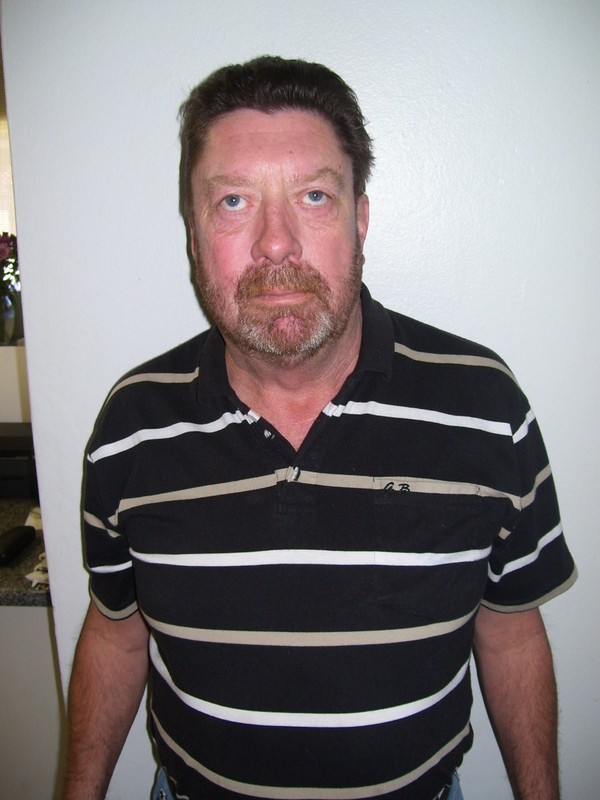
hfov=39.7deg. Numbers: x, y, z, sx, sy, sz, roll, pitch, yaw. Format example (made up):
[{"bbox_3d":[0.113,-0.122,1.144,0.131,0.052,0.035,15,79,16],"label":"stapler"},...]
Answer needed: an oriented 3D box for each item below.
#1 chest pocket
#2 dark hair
[{"bbox_3d":[0.130,0.145,0.785,0.125,0.133,0.045,-6,14,-17],"label":"chest pocket"},{"bbox_3d":[-0.021,-0.228,0.757,0.178,0.165,0.185,-2,14,-1],"label":"dark hair"}]

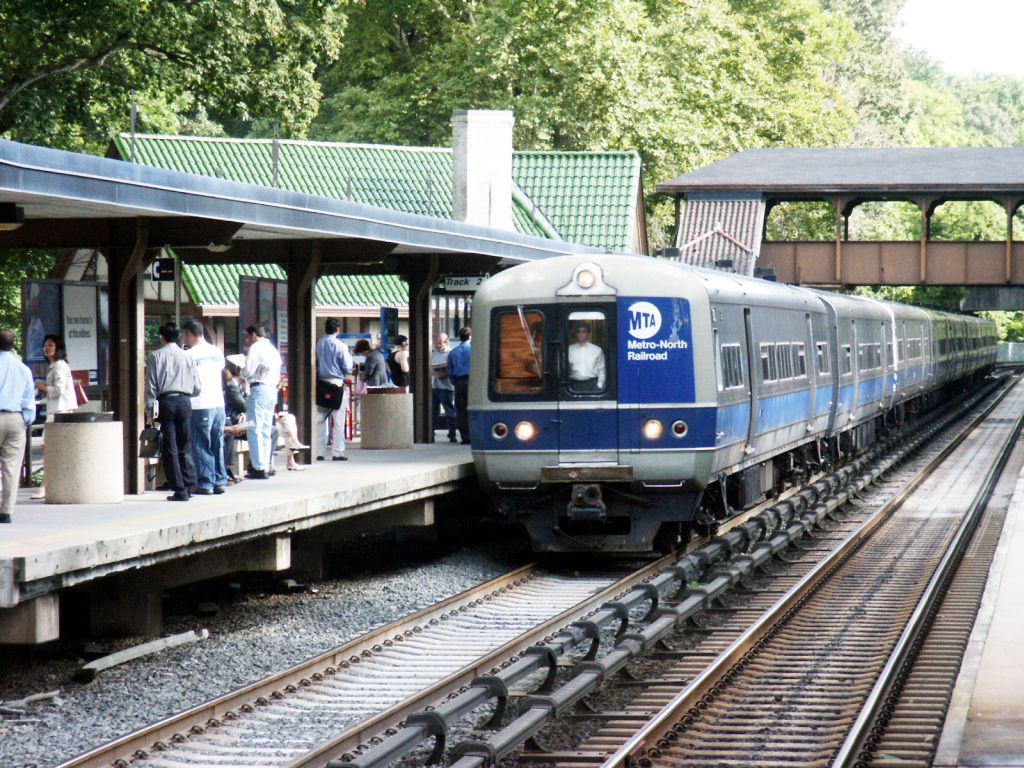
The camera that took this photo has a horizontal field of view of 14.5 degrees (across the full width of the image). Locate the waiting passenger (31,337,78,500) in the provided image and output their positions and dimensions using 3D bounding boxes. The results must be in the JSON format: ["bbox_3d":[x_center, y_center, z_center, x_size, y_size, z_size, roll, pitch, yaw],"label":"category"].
[{"bbox_3d":[-4.628,0.314,40.708,0.460,1.660,0.460,0,1,-18],"label":"waiting passenger"}]

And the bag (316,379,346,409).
[{"bbox_3d":[-2.389,0.144,52.800,0.400,0.320,0.150,9,1,-3],"label":"bag"}]

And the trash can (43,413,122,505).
[{"bbox_3d":[-4.195,0.721,39.472,0.775,0.880,0.775,0,1,0],"label":"trash can"}]

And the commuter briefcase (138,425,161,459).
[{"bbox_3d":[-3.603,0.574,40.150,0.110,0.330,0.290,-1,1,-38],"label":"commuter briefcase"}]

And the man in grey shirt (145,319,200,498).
[{"bbox_3d":[-3.419,0.254,40.707,0.530,1.780,0.380,0,1,-18],"label":"man in grey shirt"}]

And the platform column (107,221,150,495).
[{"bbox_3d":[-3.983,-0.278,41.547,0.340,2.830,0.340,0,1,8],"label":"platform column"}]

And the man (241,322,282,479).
[{"bbox_3d":[-2.914,0.179,46.806,0.400,1.770,0.500,1,1,37],"label":"man"}]

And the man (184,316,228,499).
[{"bbox_3d":[-3.170,0.241,41.604,0.480,1.790,0.320,0,1,-24],"label":"man"}]

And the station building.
[{"bbox_3d":[-4.196,-2.481,102.024,15.000,7.200,7.800,-1,1,-44],"label":"station building"}]

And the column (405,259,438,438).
[{"bbox_3d":[-1.363,-0.516,60.598,0.450,2.800,0.360,0,1,8],"label":"column"}]

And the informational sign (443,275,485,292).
[{"bbox_3d":[-0.703,-1.496,60.186,0.630,0.240,0.060,0,1,8],"label":"informational sign"}]

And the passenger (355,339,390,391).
[{"bbox_3d":[-2.118,0.100,61.307,0.500,1.550,0.480,0,1,7],"label":"passenger"}]

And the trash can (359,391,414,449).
[{"bbox_3d":[-1.811,0.507,58.531,0.775,0.870,0.775,0,1,0],"label":"trash can"}]

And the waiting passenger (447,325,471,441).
[{"bbox_3d":[-0.743,0.029,60.969,0.490,1.770,0.310,0,1,18],"label":"waiting passenger"}]

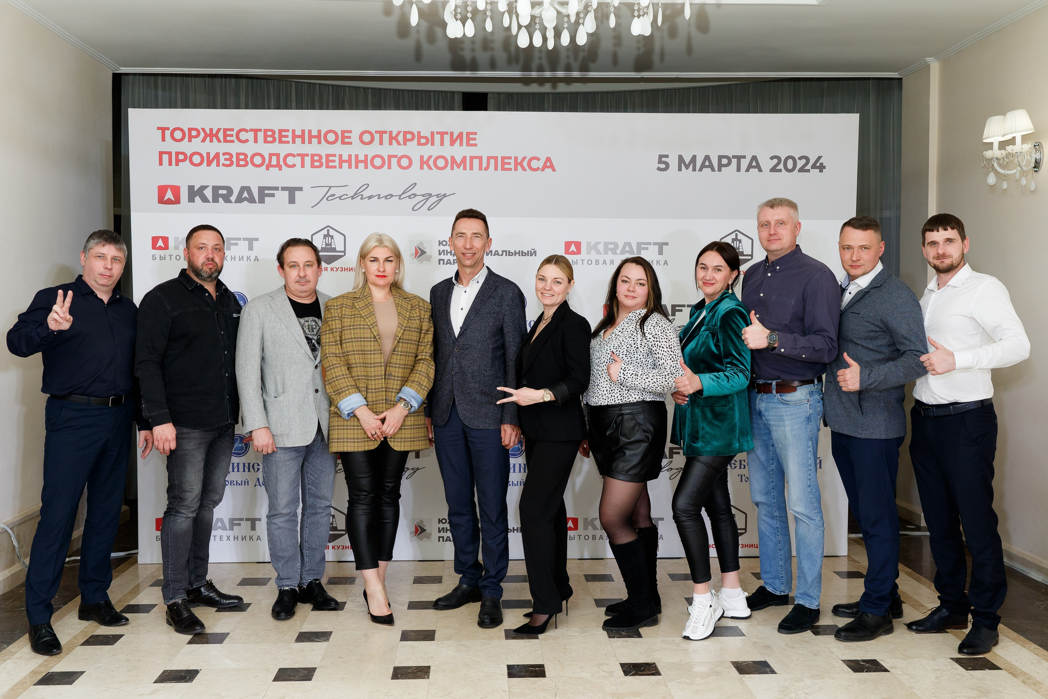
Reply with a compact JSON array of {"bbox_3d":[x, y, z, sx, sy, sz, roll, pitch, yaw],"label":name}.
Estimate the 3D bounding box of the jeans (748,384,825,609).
[{"bbox_3d":[1.200,0.656,4.267,0.320,0.980,0.390,-2,3,-40],"label":"jeans"}]

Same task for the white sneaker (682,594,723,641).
[{"bbox_3d":[0.788,1.184,4.124,0.115,0.140,0.285,1,3,28],"label":"white sneaker"}]

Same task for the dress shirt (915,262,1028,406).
[{"bbox_3d":[1.896,-0.066,3.951,0.440,0.590,0.500,-2,3,-32],"label":"dress shirt"}]

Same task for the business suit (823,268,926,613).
[{"bbox_3d":[1.545,0.388,4.108,0.400,1.480,0.490,-2,3,-34],"label":"business suit"}]

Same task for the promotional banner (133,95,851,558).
[{"bbox_3d":[-0.139,-0.064,5.140,3.948,2.462,0.060,0,3,-2],"label":"promotional banner"}]

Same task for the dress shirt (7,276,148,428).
[{"bbox_3d":[-1.895,0.005,3.951,0.400,0.660,0.580,2,4,42],"label":"dress shirt"}]

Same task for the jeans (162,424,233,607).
[{"bbox_3d":[-1.491,0.711,4.251,0.350,0.900,0.390,2,3,38],"label":"jeans"}]

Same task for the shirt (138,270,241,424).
[{"bbox_3d":[-1.509,-0.004,4.187,0.340,0.710,0.500,2,3,40],"label":"shirt"}]

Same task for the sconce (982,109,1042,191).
[{"bbox_3d":[2.537,-1.026,4.796,0.240,0.390,0.330,0,3,-2],"label":"sconce"}]

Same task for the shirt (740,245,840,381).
[{"bbox_3d":[1.202,-0.164,4.209,0.400,0.600,0.510,-2,3,-40],"label":"shirt"}]

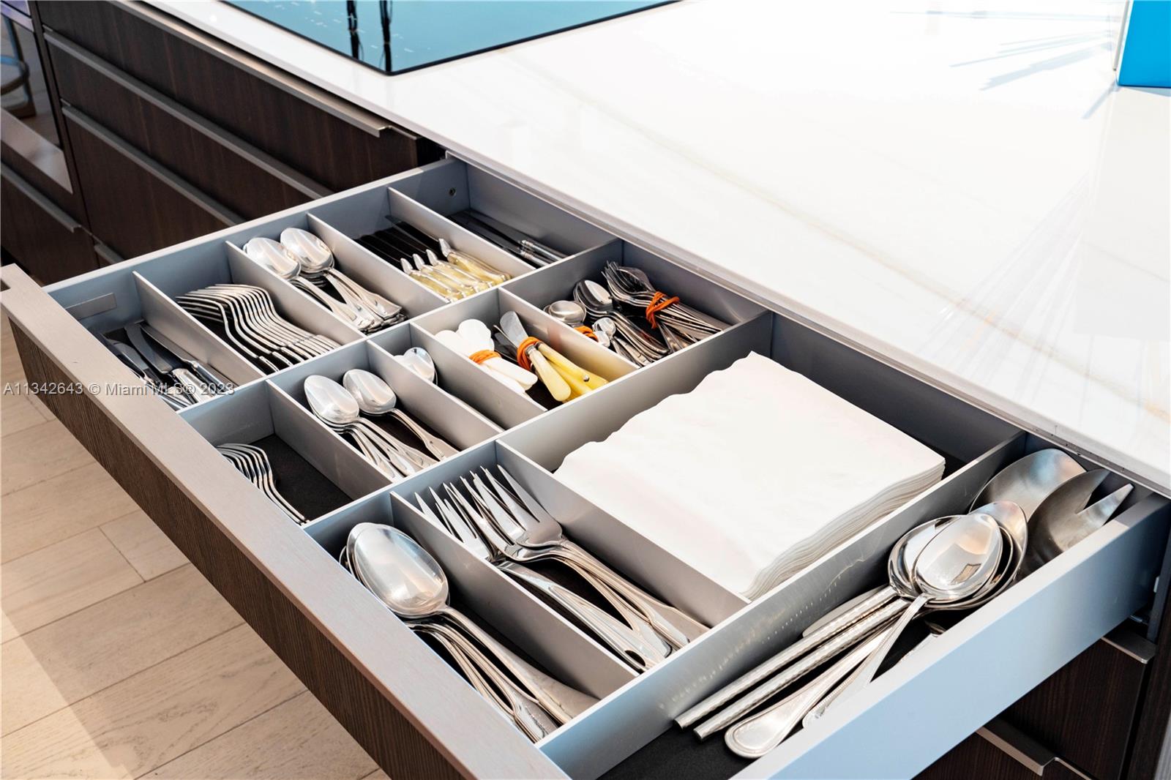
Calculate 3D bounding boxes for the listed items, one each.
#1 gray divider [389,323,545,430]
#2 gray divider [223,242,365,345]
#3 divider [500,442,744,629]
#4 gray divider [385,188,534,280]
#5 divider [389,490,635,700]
[{"bbox_3d":[-0.104,0.004,1.085,0.029,0.054,0.200,-25,40,-33],"label":"gray divider"},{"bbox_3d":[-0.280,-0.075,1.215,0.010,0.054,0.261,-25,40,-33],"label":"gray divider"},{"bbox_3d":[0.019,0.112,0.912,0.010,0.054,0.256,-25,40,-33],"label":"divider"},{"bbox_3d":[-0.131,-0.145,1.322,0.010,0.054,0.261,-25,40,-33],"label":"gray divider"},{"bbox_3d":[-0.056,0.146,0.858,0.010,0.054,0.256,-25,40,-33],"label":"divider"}]

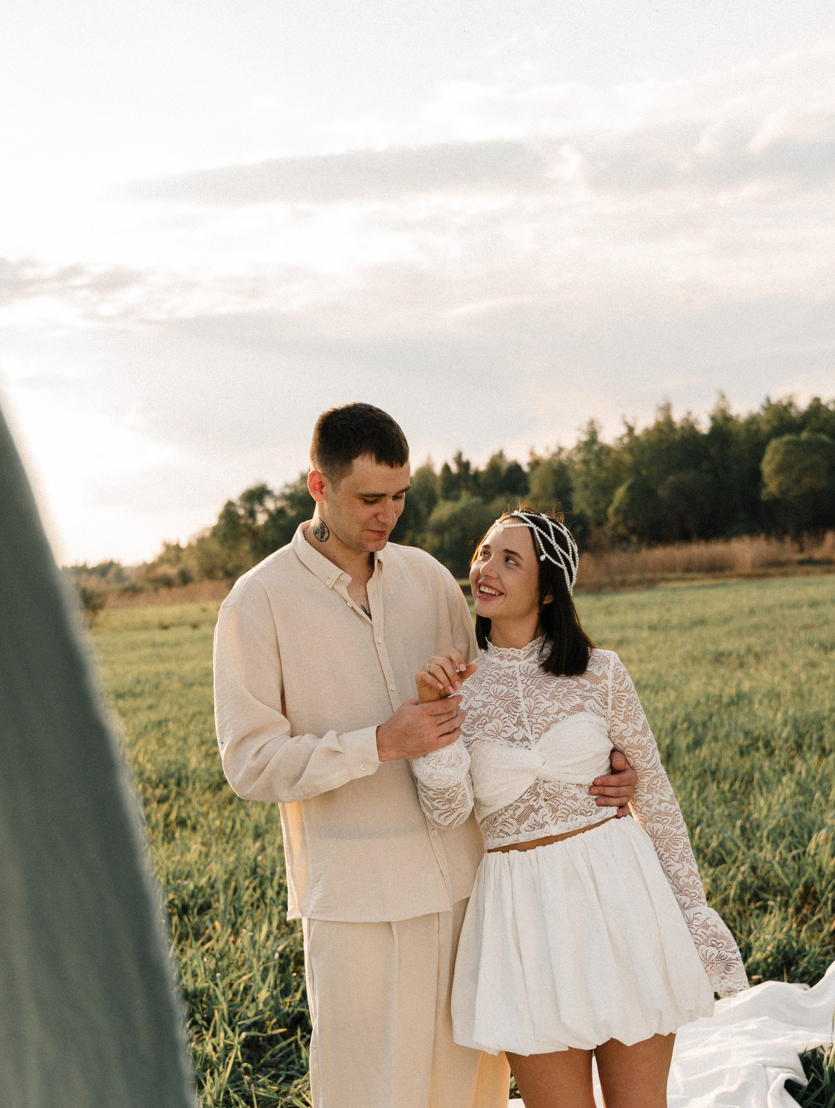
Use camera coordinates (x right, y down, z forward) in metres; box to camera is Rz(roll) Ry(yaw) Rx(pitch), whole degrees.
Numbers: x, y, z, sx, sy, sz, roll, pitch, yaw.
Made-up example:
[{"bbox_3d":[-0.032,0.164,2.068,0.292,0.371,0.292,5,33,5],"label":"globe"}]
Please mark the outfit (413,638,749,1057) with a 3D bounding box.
[{"bbox_3d":[0.303,0.544,3.000,0.580,0.770,0.380,-4,-1,16],"label":"outfit"}]

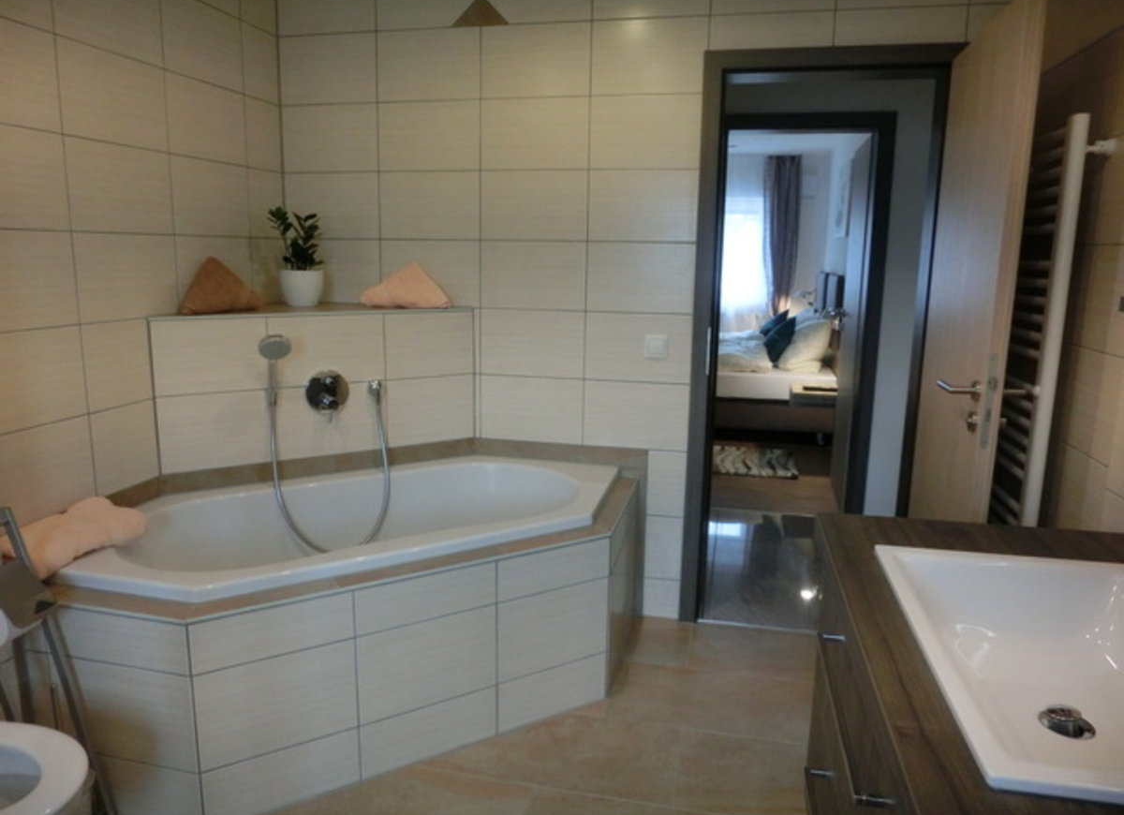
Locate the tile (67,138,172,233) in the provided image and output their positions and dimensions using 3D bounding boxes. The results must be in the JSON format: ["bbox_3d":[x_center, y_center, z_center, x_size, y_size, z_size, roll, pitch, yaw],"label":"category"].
[{"bbox_3d":[-1.288,-0.639,2.288,0.012,0.249,0.402,4,12,13],"label":"tile"}]

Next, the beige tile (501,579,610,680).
[{"bbox_3d":[-0.024,0.662,2.340,0.391,0.250,0.015,-5,12,-32],"label":"beige tile"}]

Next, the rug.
[{"bbox_3d":[0.957,0.333,5.444,1.300,0.030,0.770,3,11,12],"label":"rug"}]

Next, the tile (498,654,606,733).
[{"bbox_3d":[-0.026,0.854,2.348,0.386,0.161,0.012,-6,13,-32],"label":"tile"}]

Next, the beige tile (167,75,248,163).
[{"bbox_3d":[-1.178,-0.949,2.589,0.014,0.250,0.403,3,11,13],"label":"beige tile"}]

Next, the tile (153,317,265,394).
[{"bbox_3d":[-1.123,-0.166,2.498,0.349,0.243,0.014,-6,13,-31],"label":"tile"}]

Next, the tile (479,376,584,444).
[{"bbox_3d":[-0.113,0.004,2.974,0.400,0.240,0.015,3,11,11],"label":"tile"}]

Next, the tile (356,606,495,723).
[{"bbox_3d":[-0.360,0.691,2.123,0.402,0.249,0.012,-6,13,-31],"label":"tile"}]

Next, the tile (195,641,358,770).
[{"bbox_3d":[-0.690,0.719,1.905,0.385,0.251,0.014,-6,13,-31],"label":"tile"}]

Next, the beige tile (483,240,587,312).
[{"bbox_3d":[-0.105,-0.486,2.886,0.403,0.250,0.014,3,11,12],"label":"beige tile"}]

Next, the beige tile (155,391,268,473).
[{"bbox_3d":[-1.128,0.077,2.545,0.349,0.250,0.014,-6,13,-31],"label":"beige tile"}]

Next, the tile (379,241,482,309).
[{"bbox_3d":[-0.501,-0.510,2.974,0.400,0.250,0.012,3,11,12],"label":"tile"}]

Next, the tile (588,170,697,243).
[{"bbox_3d":[0.285,-0.708,2.763,0.387,0.250,0.015,3,11,11],"label":"tile"}]

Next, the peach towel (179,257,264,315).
[{"bbox_3d":[-1.146,-0.416,2.618,0.130,0.185,0.300,7,13,28],"label":"peach towel"}]

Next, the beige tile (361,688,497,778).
[{"bbox_3d":[-0.363,0.894,2.164,0.402,0.160,0.012,-6,13,-31],"label":"beige tile"}]

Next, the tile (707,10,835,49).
[{"bbox_3d":[0.693,-1.244,2.581,0.402,0.114,0.012,4,12,13],"label":"tile"}]

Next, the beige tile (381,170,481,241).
[{"bbox_3d":[-0.491,-0.750,2.919,0.400,0.250,0.015,3,11,11],"label":"beige tile"}]

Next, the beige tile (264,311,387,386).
[{"bbox_3d":[-0.800,-0.199,2.665,0.404,0.245,0.015,-6,13,-35],"label":"beige tile"}]

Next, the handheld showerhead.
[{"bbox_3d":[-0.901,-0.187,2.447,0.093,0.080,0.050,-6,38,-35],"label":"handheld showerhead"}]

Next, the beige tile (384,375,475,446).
[{"bbox_3d":[-0.493,0.012,2.936,0.359,0.252,0.012,-6,13,-32],"label":"beige tile"}]

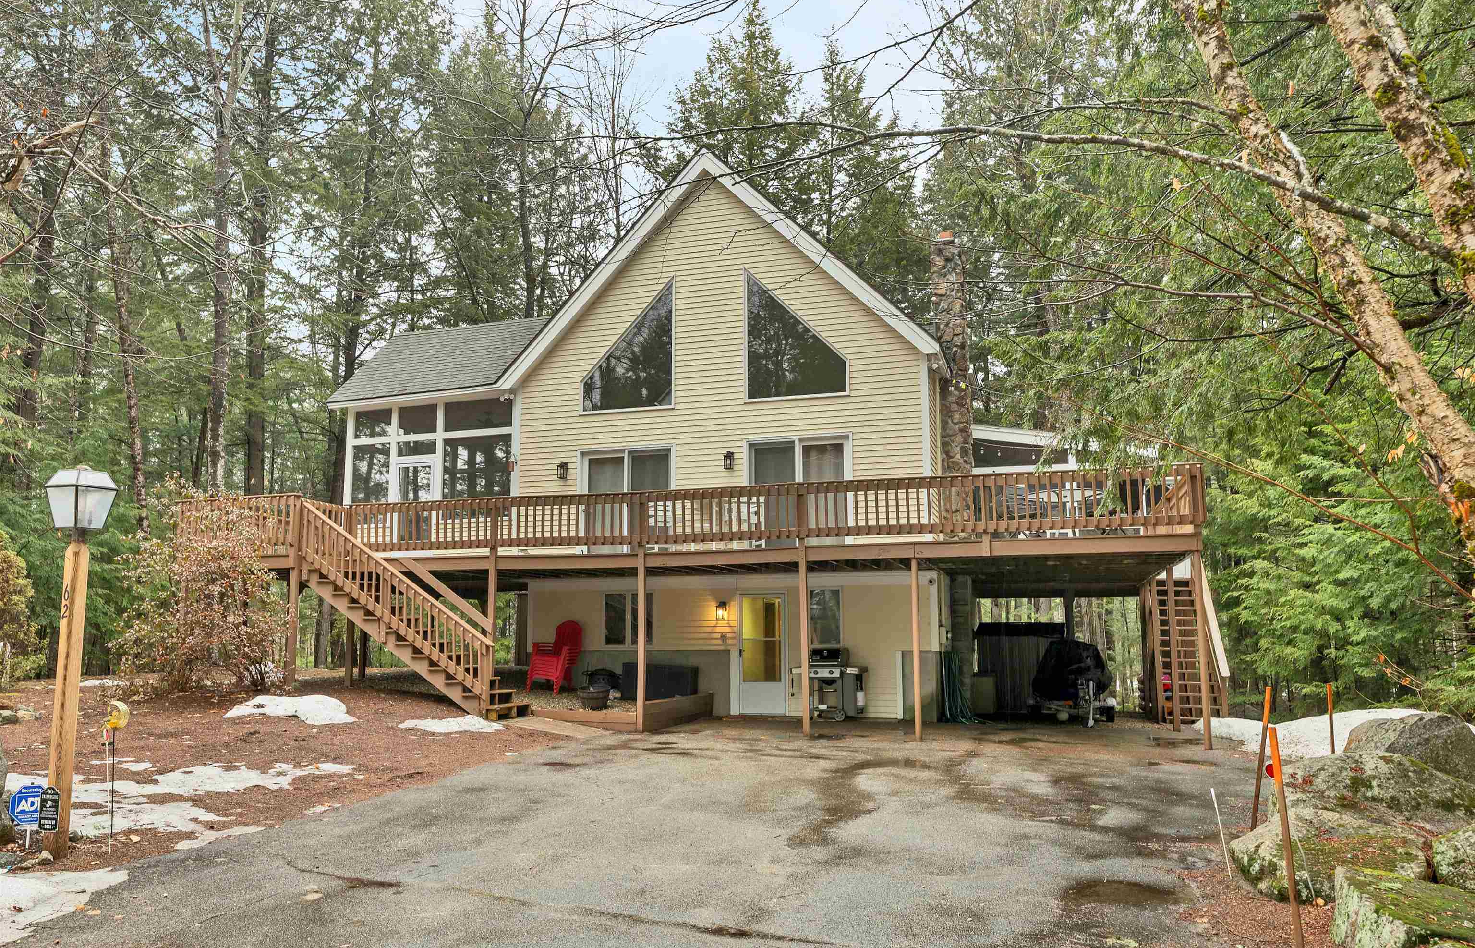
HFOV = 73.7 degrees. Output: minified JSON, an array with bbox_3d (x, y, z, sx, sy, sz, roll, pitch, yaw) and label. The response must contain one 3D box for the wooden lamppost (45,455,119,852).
[{"bbox_3d":[-4.073,1.112,5.997,0.256,2.350,0.256,-3,-8,20],"label":"wooden lamppost"}]

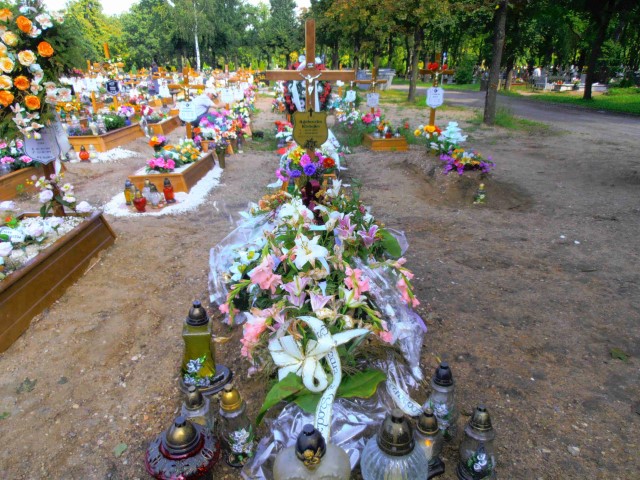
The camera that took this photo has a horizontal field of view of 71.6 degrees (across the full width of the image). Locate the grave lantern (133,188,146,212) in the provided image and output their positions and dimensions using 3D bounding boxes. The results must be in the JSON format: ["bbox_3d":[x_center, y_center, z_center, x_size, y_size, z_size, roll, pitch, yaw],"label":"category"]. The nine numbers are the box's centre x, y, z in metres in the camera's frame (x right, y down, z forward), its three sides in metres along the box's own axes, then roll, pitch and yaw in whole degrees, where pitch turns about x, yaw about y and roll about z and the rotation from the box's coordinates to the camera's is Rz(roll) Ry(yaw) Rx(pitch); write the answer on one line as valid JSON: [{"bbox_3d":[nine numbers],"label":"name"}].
[{"bbox_3d":[-1.944,-0.426,4.784,0.139,0.243,0.114,0,22,0],"label":"grave lantern"}]

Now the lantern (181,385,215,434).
[{"bbox_3d":[-0.498,0.723,1.794,0.134,0.307,0.134,0,22,0],"label":"lantern"}]

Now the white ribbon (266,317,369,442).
[{"bbox_3d":[-0.002,0.562,1.892,0.420,0.370,0.340,0,21,0],"label":"white ribbon"}]

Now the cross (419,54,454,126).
[{"bbox_3d":[1.940,-2.380,7.390,0.600,1.340,0.090,0,21,0],"label":"cross"}]

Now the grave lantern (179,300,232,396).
[{"bbox_3d":[-0.533,0.477,2.084,0.245,0.420,0.220,0,21,0],"label":"grave lantern"}]

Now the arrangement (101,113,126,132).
[{"bbox_3d":[-4.099,-2.319,8.808,0.460,0.360,0.420,0,21,0],"label":"arrangement"}]

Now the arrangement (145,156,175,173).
[{"bbox_3d":[-2.082,-0.982,5.755,0.370,0.210,0.300,0,21,0],"label":"arrangement"}]

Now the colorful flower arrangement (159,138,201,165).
[{"bbox_3d":[-1.983,-1.276,6.263,0.570,0.320,0.460,0,21,0],"label":"colorful flower arrangement"}]

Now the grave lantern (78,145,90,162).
[{"bbox_3d":[-3.929,-1.435,7.403,0.165,0.270,0.165,0,21,0],"label":"grave lantern"}]

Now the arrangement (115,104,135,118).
[{"bbox_3d":[-4.113,-2.723,9.405,0.366,0.287,0.327,0,22,0],"label":"arrangement"}]

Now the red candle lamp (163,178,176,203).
[{"bbox_3d":[-1.747,-0.573,5.115,0.119,0.269,0.119,0,22,0],"label":"red candle lamp"}]

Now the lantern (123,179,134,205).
[{"bbox_3d":[-2.141,-0.538,5.013,0.084,0.277,0.084,0,22,0],"label":"lantern"}]

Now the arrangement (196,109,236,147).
[{"bbox_3d":[-1.786,-1.968,7.657,0.660,0.570,0.520,0,21,0],"label":"arrangement"}]

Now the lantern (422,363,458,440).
[{"bbox_3d":[0.504,0.669,1.865,0.132,0.346,0.132,0,22,0],"label":"lantern"}]

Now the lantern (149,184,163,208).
[{"bbox_3d":[-1.825,-0.490,4.910,0.119,0.267,0.119,0,22,0],"label":"lantern"}]

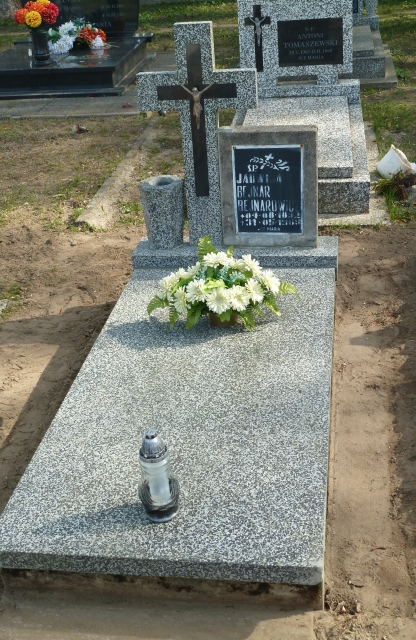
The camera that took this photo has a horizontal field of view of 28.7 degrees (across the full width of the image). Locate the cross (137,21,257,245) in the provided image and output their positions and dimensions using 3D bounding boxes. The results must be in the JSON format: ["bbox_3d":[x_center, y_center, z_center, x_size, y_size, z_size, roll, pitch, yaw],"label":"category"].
[{"bbox_3d":[-0.029,-0.776,3.508,0.495,0.959,0.062,1,28,9],"label":"cross"}]

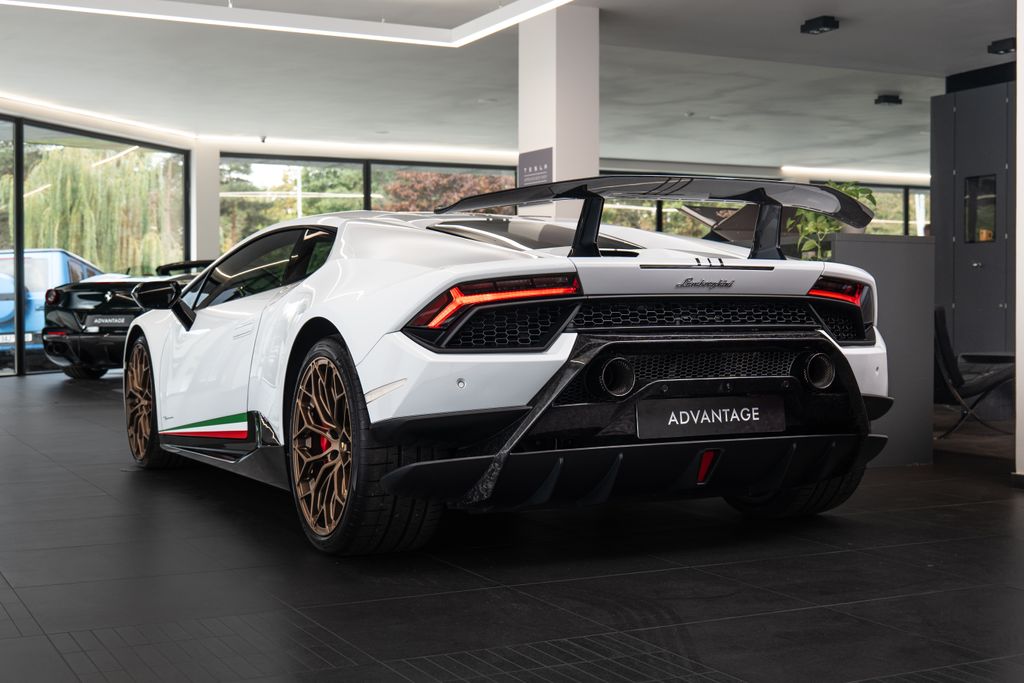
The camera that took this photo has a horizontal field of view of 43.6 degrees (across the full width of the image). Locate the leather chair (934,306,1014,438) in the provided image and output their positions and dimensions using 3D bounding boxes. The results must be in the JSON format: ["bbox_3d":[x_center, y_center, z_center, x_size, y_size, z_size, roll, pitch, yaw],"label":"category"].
[{"bbox_3d":[2.760,0.193,8.379,0.770,0.800,0.750,0,1,-28],"label":"leather chair"}]

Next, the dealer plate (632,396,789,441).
[{"bbox_3d":[0.581,0.213,3.681,0.520,0.111,0.020,0,-2,-28],"label":"dealer plate"}]

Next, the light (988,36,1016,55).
[{"bbox_3d":[3.778,-2.255,9.800,0.140,0.095,0.220,0,1,-28],"label":"light"}]

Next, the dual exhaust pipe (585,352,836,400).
[{"bbox_3d":[0.595,0.099,3.811,0.853,0.122,0.127,0,1,-28],"label":"dual exhaust pipe"}]

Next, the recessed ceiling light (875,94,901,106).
[{"bbox_3d":[3.824,-2.447,13.000,0.180,0.090,0.180,0,1,-28],"label":"recessed ceiling light"}]

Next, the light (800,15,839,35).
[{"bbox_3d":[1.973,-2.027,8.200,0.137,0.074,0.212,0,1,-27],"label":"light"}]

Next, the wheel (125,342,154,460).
[{"bbox_3d":[-1.706,0.291,6.244,0.220,0.550,0.550,0,1,-28],"label":"wheel"}]

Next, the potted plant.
[{"bbox_3d":[1.690,-0.627,6.750,0.420,0.500,0.380,0,1,-28],"label":"potted plant"}]

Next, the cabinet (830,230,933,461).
[{"bbox_3d":[1.749,0.045,6.577,0.697,1.158,0.450,0,1,-28],"label":"cabinet"}]

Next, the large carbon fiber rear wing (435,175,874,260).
[{"bbox_3d":[0.487,-0.375,4.007,1.634,0.249,0.406,0,1,-28],"label":"large carbon fiber rear wing"}]

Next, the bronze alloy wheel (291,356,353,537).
[{"bbox_3d":[-0.474,0.317,3.932,0.240,0.545,0.545,0,1,-28],"label":"bronze alloy wheel"}]

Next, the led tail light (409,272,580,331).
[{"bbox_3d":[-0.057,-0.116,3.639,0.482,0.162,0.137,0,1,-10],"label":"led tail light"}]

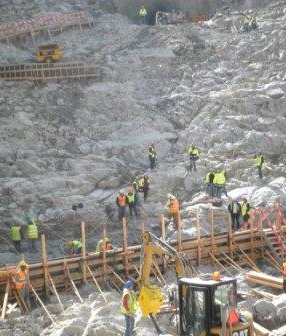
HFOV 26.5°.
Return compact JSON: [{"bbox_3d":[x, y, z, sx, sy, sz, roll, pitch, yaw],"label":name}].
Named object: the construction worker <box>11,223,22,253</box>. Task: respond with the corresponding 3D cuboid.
[{"bbox_3d":[-6.577,3.653,31.700,0.560,1.720,0.420,-2,6,9],"label":"construction worker"}]

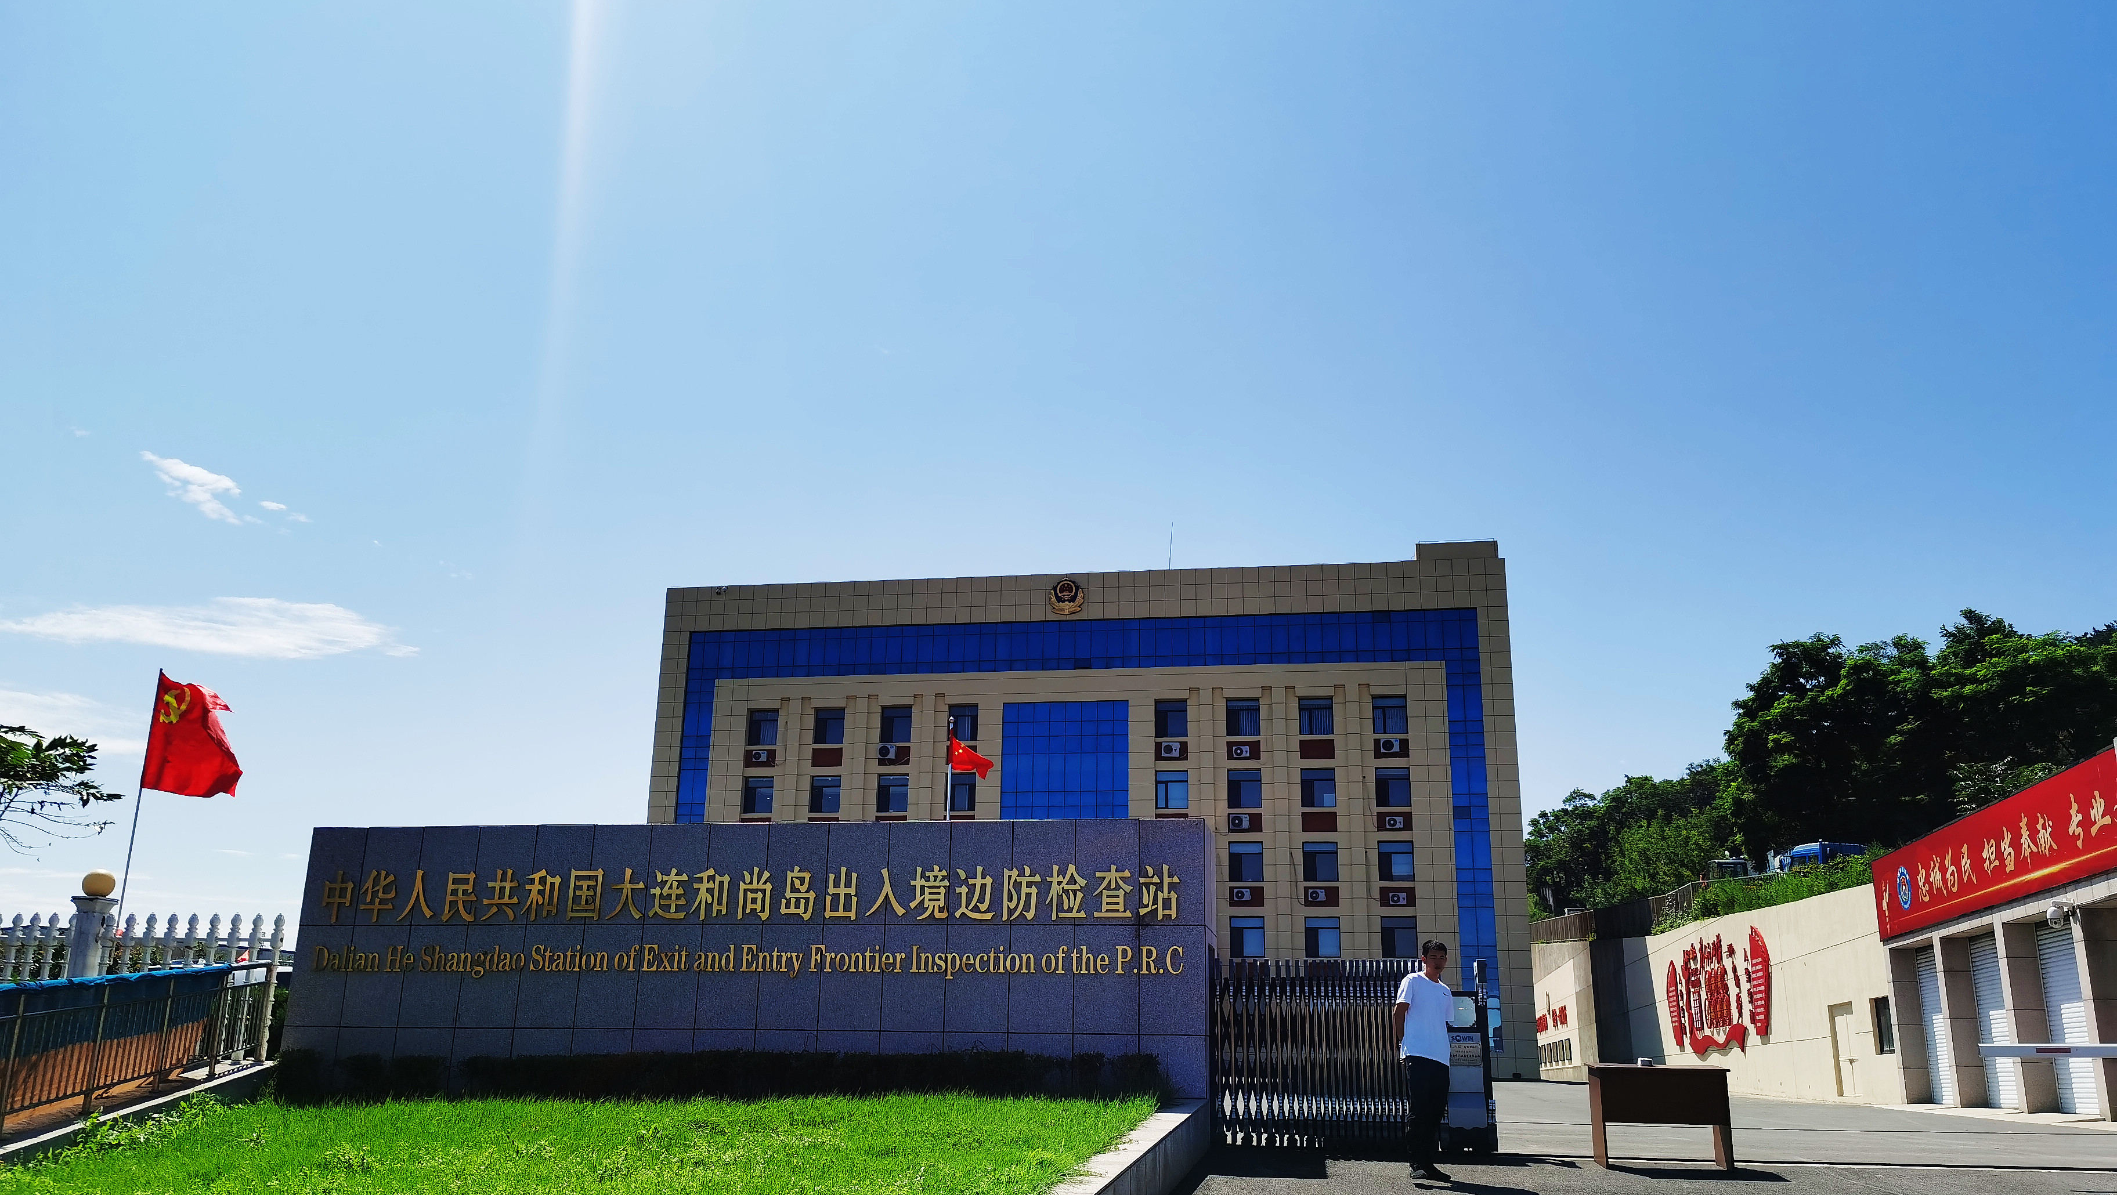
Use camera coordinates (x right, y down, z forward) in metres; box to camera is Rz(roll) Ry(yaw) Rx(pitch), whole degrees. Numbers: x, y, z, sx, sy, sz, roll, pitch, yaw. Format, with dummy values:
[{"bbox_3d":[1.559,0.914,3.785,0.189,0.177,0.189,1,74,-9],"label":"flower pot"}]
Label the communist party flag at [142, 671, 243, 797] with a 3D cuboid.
[{"bbox_3d":[-9.397,1.531,18.105,1.021,1.339,0.450,10,-19,-27],"label":"communist party flag"}]

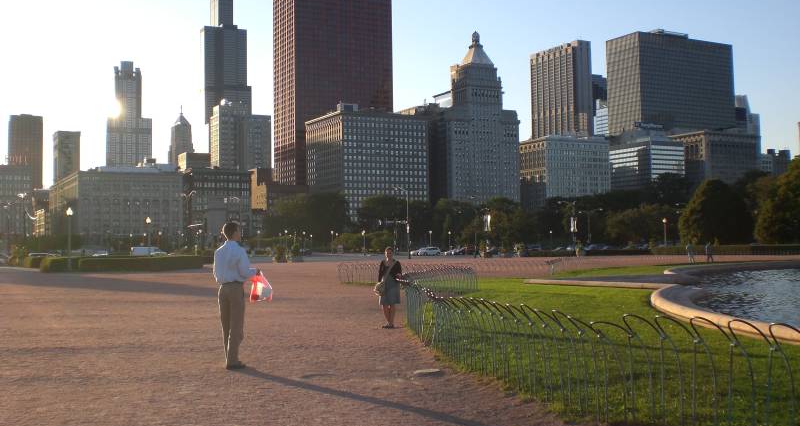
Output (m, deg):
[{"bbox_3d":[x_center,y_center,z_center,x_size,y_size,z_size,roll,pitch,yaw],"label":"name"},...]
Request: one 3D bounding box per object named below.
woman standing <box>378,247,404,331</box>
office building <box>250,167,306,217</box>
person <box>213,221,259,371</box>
[{"bbox_3d":[-0.201,1.479,17.300,0.520,1.620,0.380,-1,-2,9],"label":"woman standing"},{"bbox_3d":[-77.504,-0.891,547.277,26.000,48.000,36.000,0,-2,-28],"label":"office building"},{"bbox_3d":[-2.038,1.008,10.784,0.520,1.780,0.360,-3,-3,40],"label":"person"}]

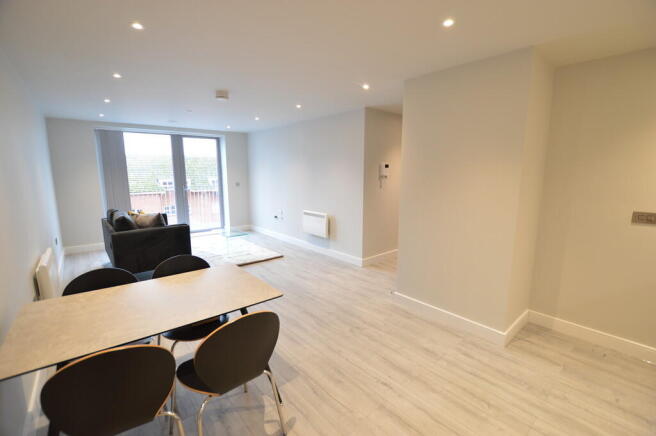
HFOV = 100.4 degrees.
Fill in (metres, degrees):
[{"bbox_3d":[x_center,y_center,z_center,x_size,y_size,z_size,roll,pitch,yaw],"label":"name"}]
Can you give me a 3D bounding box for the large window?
[{"bbox_3d":[-3.548,-0.717,6.182,2.280,2.250,0.120,-7,11,-37],"label":"large window"}]

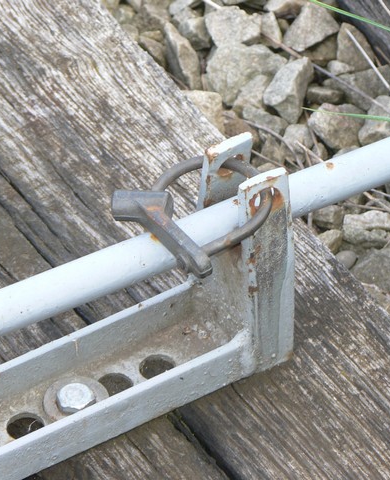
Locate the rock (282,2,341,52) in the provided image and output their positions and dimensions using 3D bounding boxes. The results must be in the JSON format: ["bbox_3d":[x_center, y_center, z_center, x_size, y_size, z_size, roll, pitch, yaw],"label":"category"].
[{"bbox_3d":[0.093,-0.169,2.620,0.045,0.032,0.040,0,46,0],"label":"rock"}]

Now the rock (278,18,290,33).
[{"bbox_3d":[0.071,-0.172,2.643,0.012,0.011,0.013,0,46,0],"label":"rock"}]

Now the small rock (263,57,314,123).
[{"bbox_3d":[0.067,-0.108,2.355,0.027,0.030,0.047,13,49,12],"label":"small rock"}]

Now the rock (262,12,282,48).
[{"bbox_3d":[0.057,-0.161,2.522,0.024,0.020,0.027,0,49,0],"label":"rock"}]

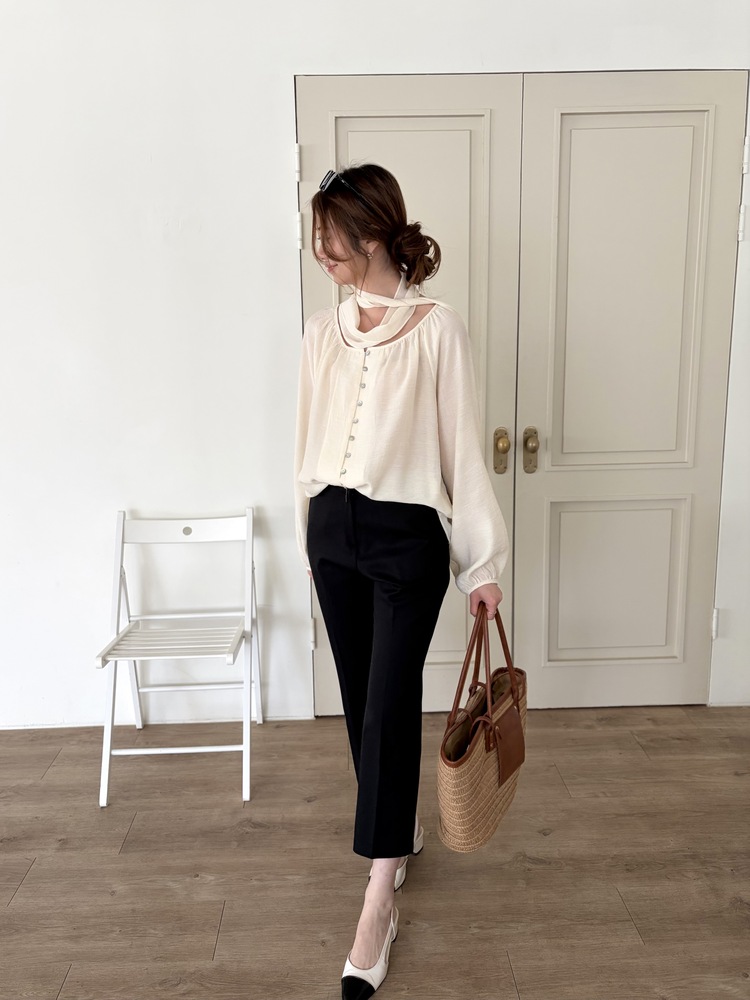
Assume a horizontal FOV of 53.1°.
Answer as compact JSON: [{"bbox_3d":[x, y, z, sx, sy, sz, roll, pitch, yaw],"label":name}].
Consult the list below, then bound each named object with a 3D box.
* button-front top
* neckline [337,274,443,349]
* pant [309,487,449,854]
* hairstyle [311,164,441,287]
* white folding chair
[{"bbox_3d":[0.053,-0.116,1.501,0.420,0.600,0.270,3,10,20],"label":"button-front top"},{"bbox_3d":[0.025,-0.360,1.415,0.200,0.140,0.170,3,10,20],"label":"neckline"},{"bbox_3d":[0.017,0.347,1.587,0.290,0.810,0.350,3,10,20],"label":"pant"},{"bbox_3d":[-0.001,-0.520,1.435,0.240,0.230,0.180,-5,10,-25],"label":"hairstyle"},{"bbox_3d":[-0.591,0.443,2.316,0.435,0.770,0.500,-1,9,-4],"label":"white folding chair"}]

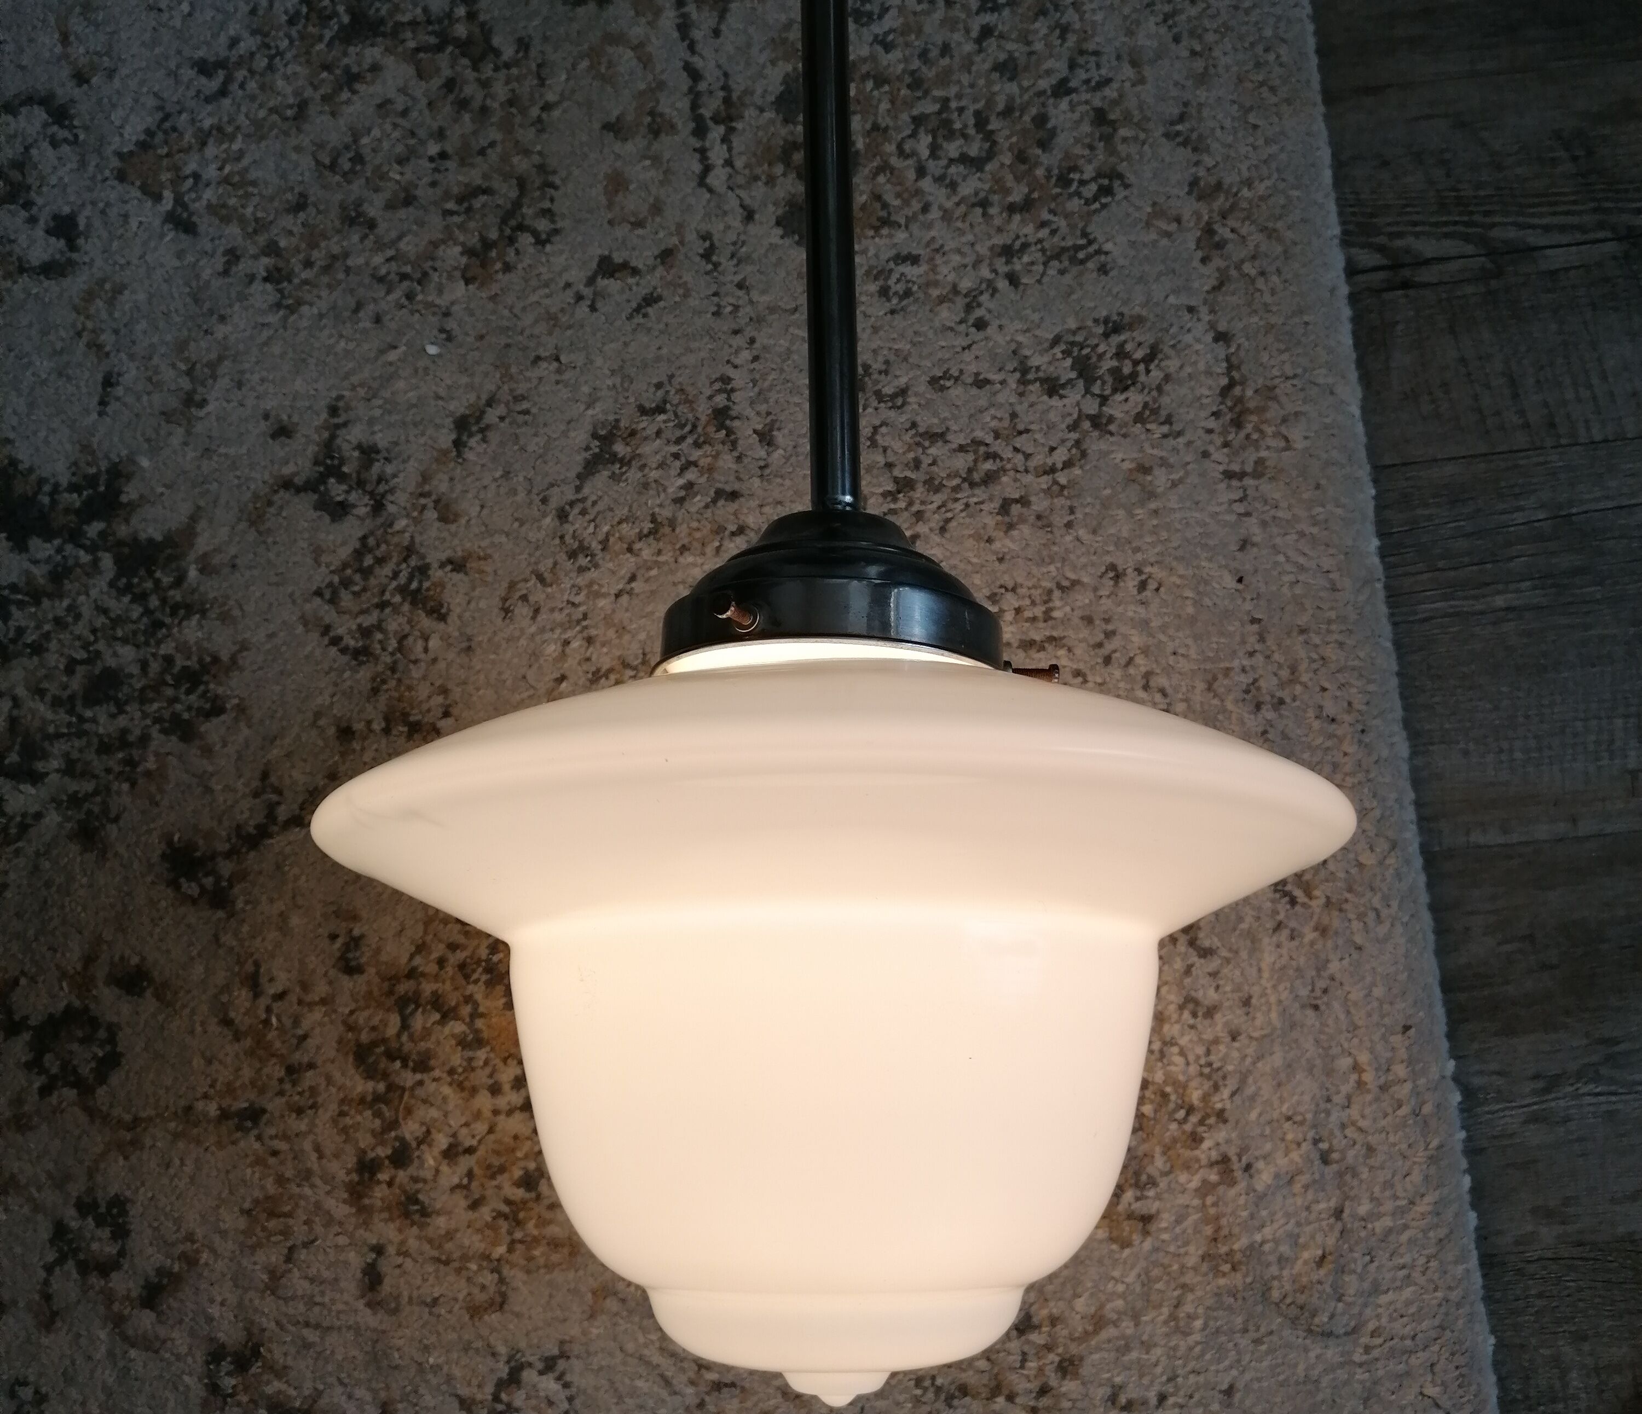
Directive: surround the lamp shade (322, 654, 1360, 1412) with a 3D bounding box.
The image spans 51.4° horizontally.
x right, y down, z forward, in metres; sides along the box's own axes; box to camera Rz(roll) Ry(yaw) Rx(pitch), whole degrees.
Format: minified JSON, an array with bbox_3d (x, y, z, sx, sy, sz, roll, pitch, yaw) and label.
[{"bbox_3d":[0.004,0.090,0.509,0.305,0.305,0.222,0,76,0],"label":"lamp shade"}]

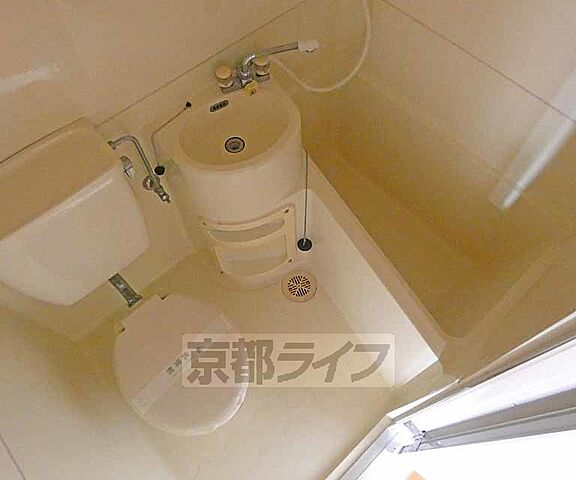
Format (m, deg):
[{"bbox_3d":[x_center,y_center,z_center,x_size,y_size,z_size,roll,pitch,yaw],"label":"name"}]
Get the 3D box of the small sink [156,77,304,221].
[{"bbox_3d":[-0.169,-0.275,1.279,0.427,0.250,0.347,-26,63,-11],"label":"small sink"}]

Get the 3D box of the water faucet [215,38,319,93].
[{"bbox_3d":[-0.050,-0.531,1.222,0.305,0.100,0.090,-20,62,-8],"label":"water faucet"}]

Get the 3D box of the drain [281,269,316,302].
[{"bbox_3d":[0.050,0.198,1.716,0.152,0.012,0.152,-1,61,2],"label":"drain"}]

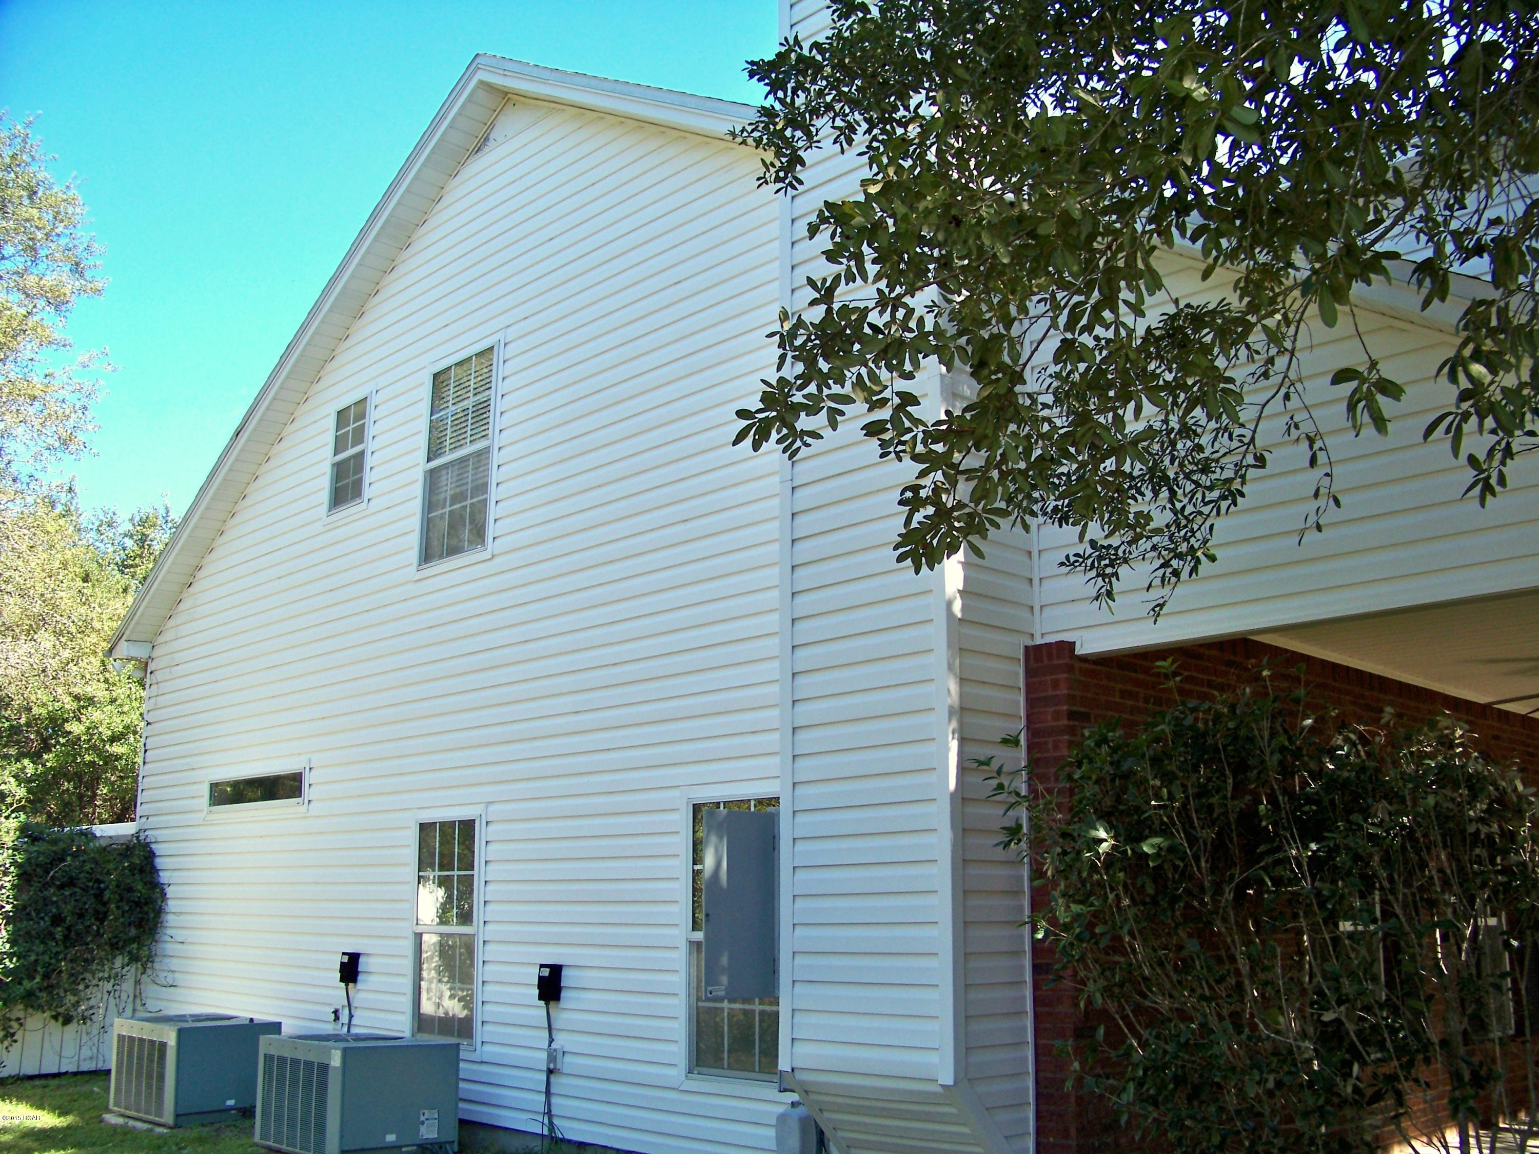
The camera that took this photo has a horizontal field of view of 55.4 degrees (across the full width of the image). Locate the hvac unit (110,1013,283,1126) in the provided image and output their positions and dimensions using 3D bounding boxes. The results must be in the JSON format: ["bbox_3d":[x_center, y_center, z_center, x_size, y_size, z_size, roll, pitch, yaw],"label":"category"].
[{"bbox_3d":[-4.070,3.460,10.420,0.760,0.640,1.060,13,-18,-43],"label":"hvac unit"}]

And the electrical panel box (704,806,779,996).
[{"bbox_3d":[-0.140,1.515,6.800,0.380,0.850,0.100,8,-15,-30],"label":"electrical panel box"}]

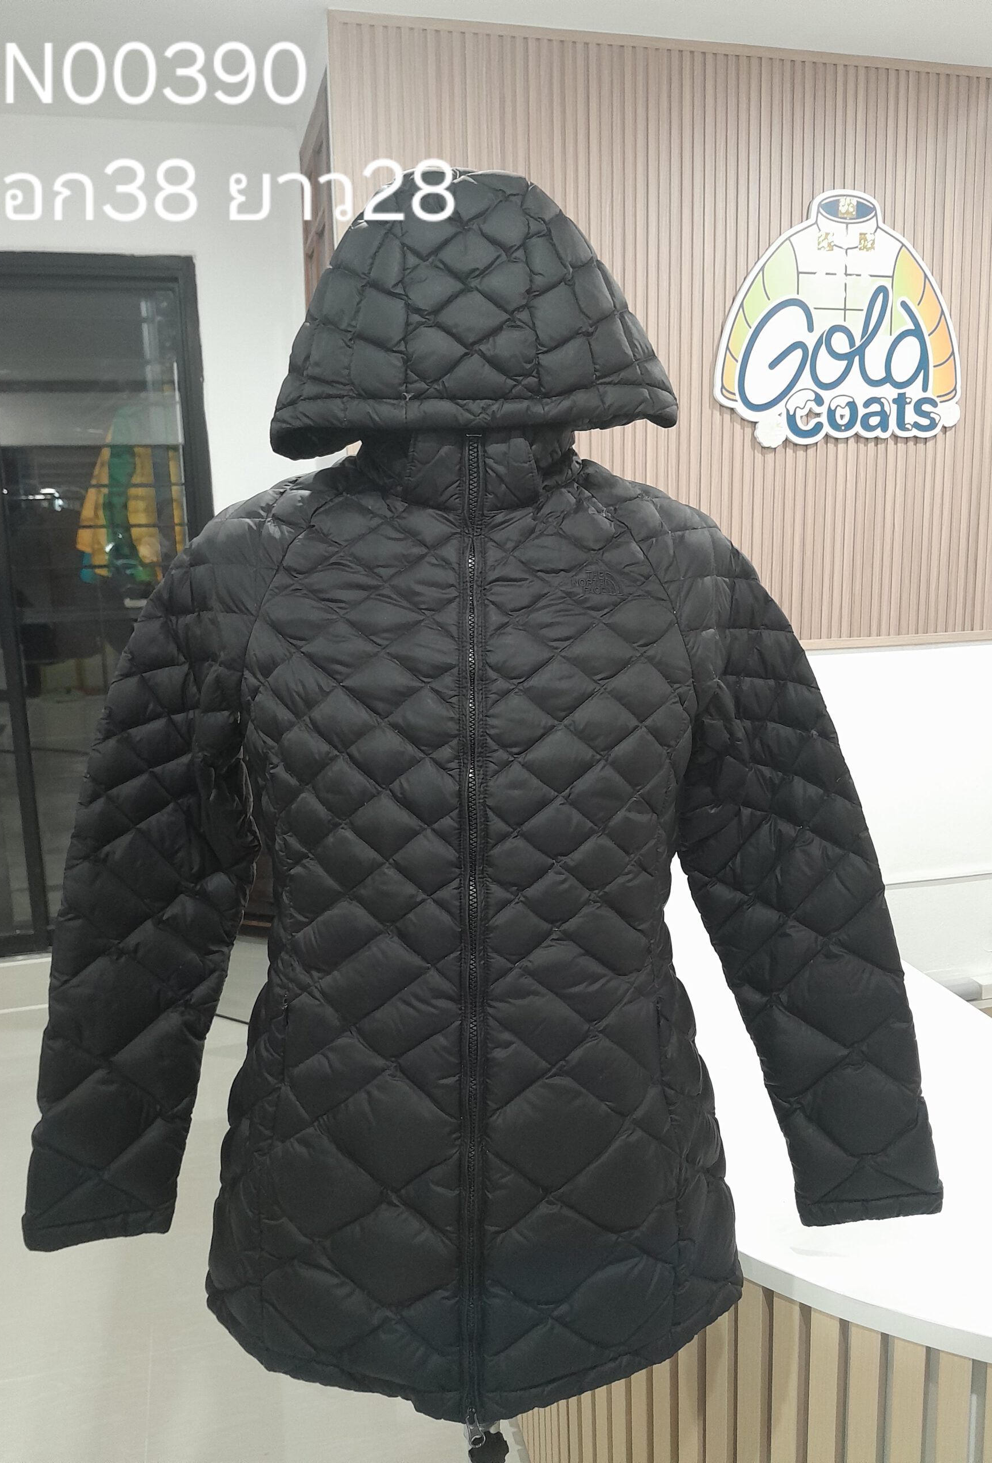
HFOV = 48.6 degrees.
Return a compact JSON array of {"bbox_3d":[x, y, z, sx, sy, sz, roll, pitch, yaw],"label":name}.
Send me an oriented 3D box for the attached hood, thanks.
[{"bbox_3d":[-0.016,-0.304,0.809,0.295,0.220,0.225,-1,8,0],"label":"attached hood"}]

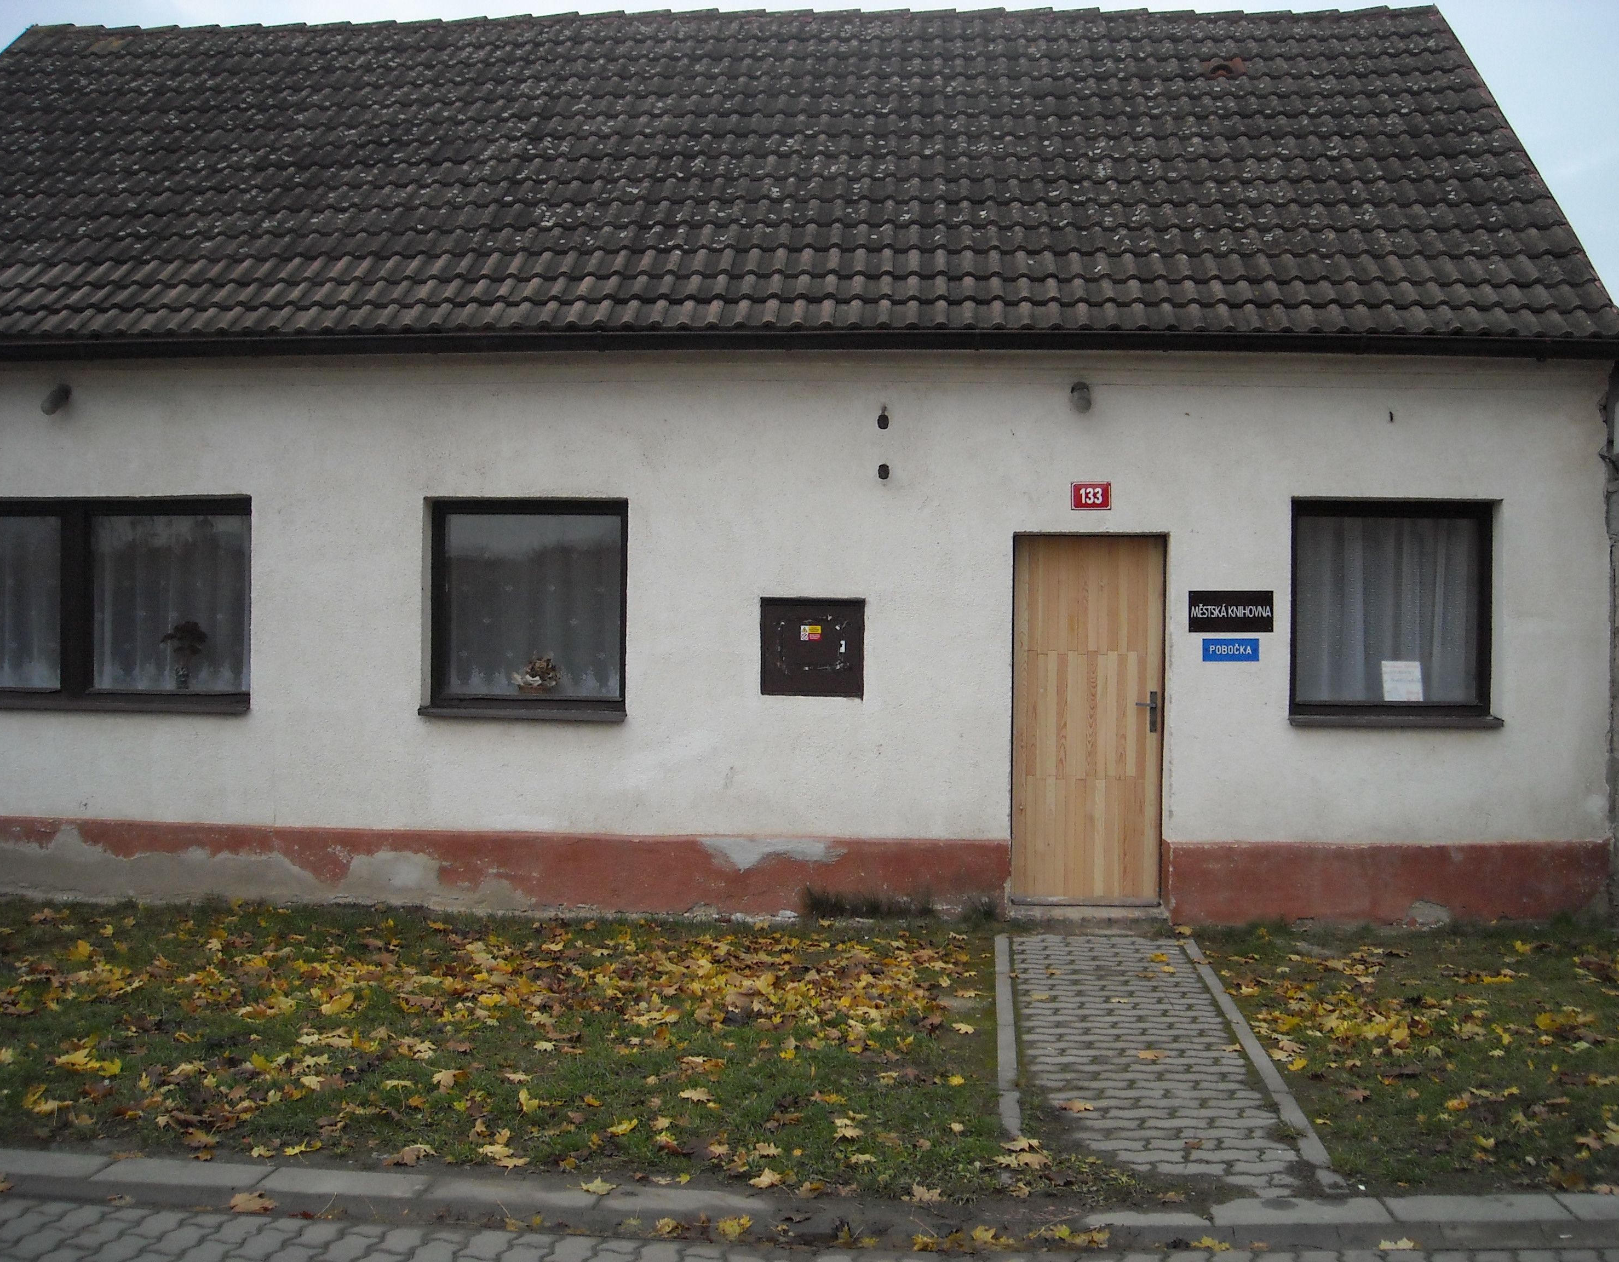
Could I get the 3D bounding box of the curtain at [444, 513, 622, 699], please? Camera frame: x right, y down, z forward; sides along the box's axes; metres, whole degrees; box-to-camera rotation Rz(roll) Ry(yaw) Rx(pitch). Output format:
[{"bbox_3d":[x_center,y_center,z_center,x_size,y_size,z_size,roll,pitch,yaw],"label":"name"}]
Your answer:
[{"bbox_3d":[-1.507,-0.136,9.303,1.029,1.052,0.080,1,0,4],"label":"curtain"}]

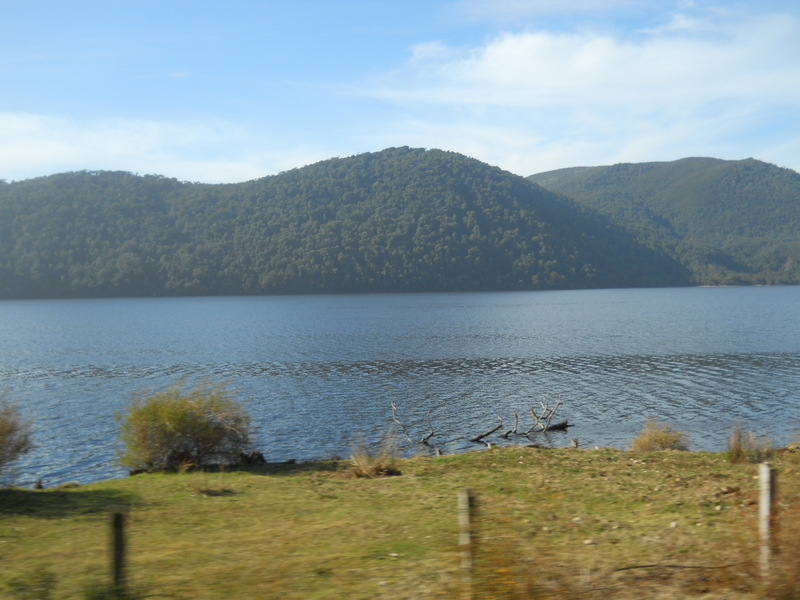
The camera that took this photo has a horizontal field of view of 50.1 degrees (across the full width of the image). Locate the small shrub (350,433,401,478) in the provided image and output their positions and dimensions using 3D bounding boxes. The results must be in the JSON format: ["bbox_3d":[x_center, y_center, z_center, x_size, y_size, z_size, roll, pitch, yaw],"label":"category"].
[{"bbox_3d":[-0.453,2.882,15.800,0.930,0.820,0.850,-1,1,0],"label":"small shrub"}]

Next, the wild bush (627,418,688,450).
[{"bbox_3d":[5.683,2.979,18.800,1.300,0.720,1.150,-1,1,0],"label":"wild bush"}]

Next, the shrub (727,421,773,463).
[{"bbox_3d":[6.948,2.823,17.000,0.900,0.820,0.800,-1,1,0],"label":"shrub"}]

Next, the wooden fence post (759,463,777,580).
[{"bbox_3d":[3.737,2.254,8.700,0.120,1.200,0.120,-1,1,0],"label":"wooden fence post"}]

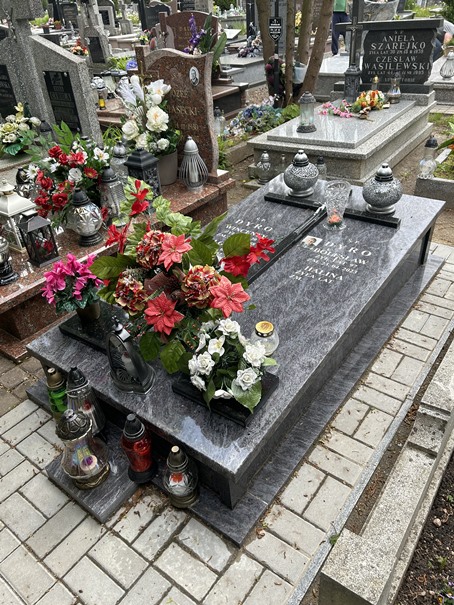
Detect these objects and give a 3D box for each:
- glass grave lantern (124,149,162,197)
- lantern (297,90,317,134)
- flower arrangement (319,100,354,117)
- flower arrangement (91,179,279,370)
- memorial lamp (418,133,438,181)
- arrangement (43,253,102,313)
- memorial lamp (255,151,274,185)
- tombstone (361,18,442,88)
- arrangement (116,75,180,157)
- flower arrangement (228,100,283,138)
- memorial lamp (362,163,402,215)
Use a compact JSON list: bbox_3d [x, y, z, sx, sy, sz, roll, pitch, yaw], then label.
[{"bbox_3d":[-0.540,-0.815,3.032,0.165,0.390,0.165,19,40,33],"label":"glass grave lantern"},{"bbox_3d":[0.830,-1.971,4.694,0.211,0.376,0.211,-3,33,2],"label":"lantern"},{"bbox_3d":[1.276,-2.204,5.186,0.440,0.110,0.380,20,39,32],"label":"flower arrangement"},{"bbox_3d":[-0.183,-0.096,1.805,0.630,0.570,0.460,19,40,33],"label":"flower arrangement"},{"bbox_3d":[1.645,-1.178,3.690,0.135,0.335,0.135,20,39,32],"label":"memorial lamp"},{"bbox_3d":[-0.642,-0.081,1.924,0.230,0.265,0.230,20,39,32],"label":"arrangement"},{"bbox_3d":[0.329,-1.212,4.061,0.138,0.268,0.138,20,40,32],"label":"memorial lamp"},{"bbox_3d":[1.993,-2.844,5.191,0.836,0.703,0.180,18,39,31],"label":"tombstone"},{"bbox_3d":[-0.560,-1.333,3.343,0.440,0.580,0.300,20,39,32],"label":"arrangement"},{"bbox_3d":[0.344,-2.199,5.417,0.446,0.275,0.902,20,40,32],"label":"flower arrangement"},{"bbox_3d":[0.902,-0.671,2.640,0.230,0.269,0.230,19,43,33],"label":"memorial lamp"}]

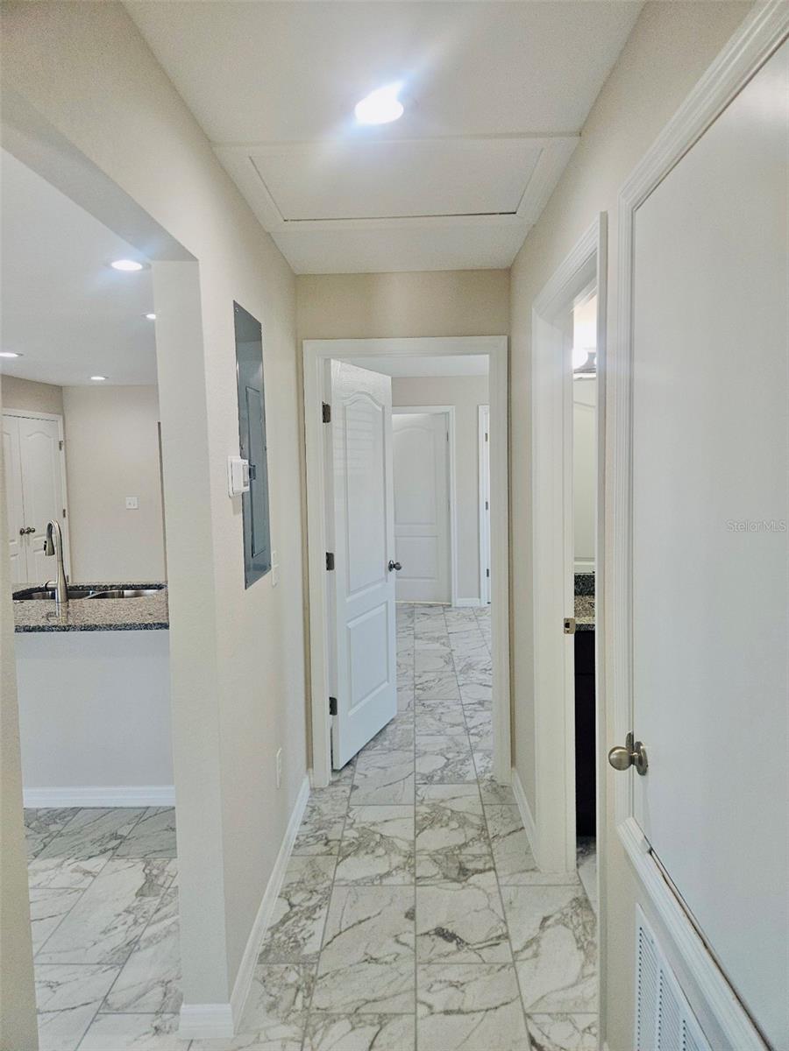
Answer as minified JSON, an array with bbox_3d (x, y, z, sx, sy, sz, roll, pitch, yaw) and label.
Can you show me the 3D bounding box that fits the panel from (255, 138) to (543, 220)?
[{"bbox_3d":[0.012,-1.067,2.196,0.815,0.022,0.515,-1,5,2],"label":"panel"}]

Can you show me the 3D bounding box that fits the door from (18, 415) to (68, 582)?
[{"bbox_3d":[-3.550,-0.053,7.118,0.040,2.030,0.765,-1,5,2],"label":"door"}]

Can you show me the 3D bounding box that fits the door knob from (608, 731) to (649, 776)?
[{"bbox_3d":[0.467,0.472,1.412,0.068,0.070,0.070,-1,5,2],"label":"door knob"}]

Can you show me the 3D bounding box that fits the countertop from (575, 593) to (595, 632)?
[{"bbox_3d":[1.081,0.366,2.978,0.820,0.030,0.580,-1,5,2],"label":"countertop"}]

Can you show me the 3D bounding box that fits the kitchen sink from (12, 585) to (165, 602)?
[{"bbox_3d":[-1.605,0.459,3.647,0.790,0.210,0.460,-1,5,2],"label":"kitchen sink"}]

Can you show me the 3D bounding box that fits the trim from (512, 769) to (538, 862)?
[{"bbox_3d":[0.565,1.233,3.007,0.015,0.084,0.670,-1,5,2],"label":"trim"}]

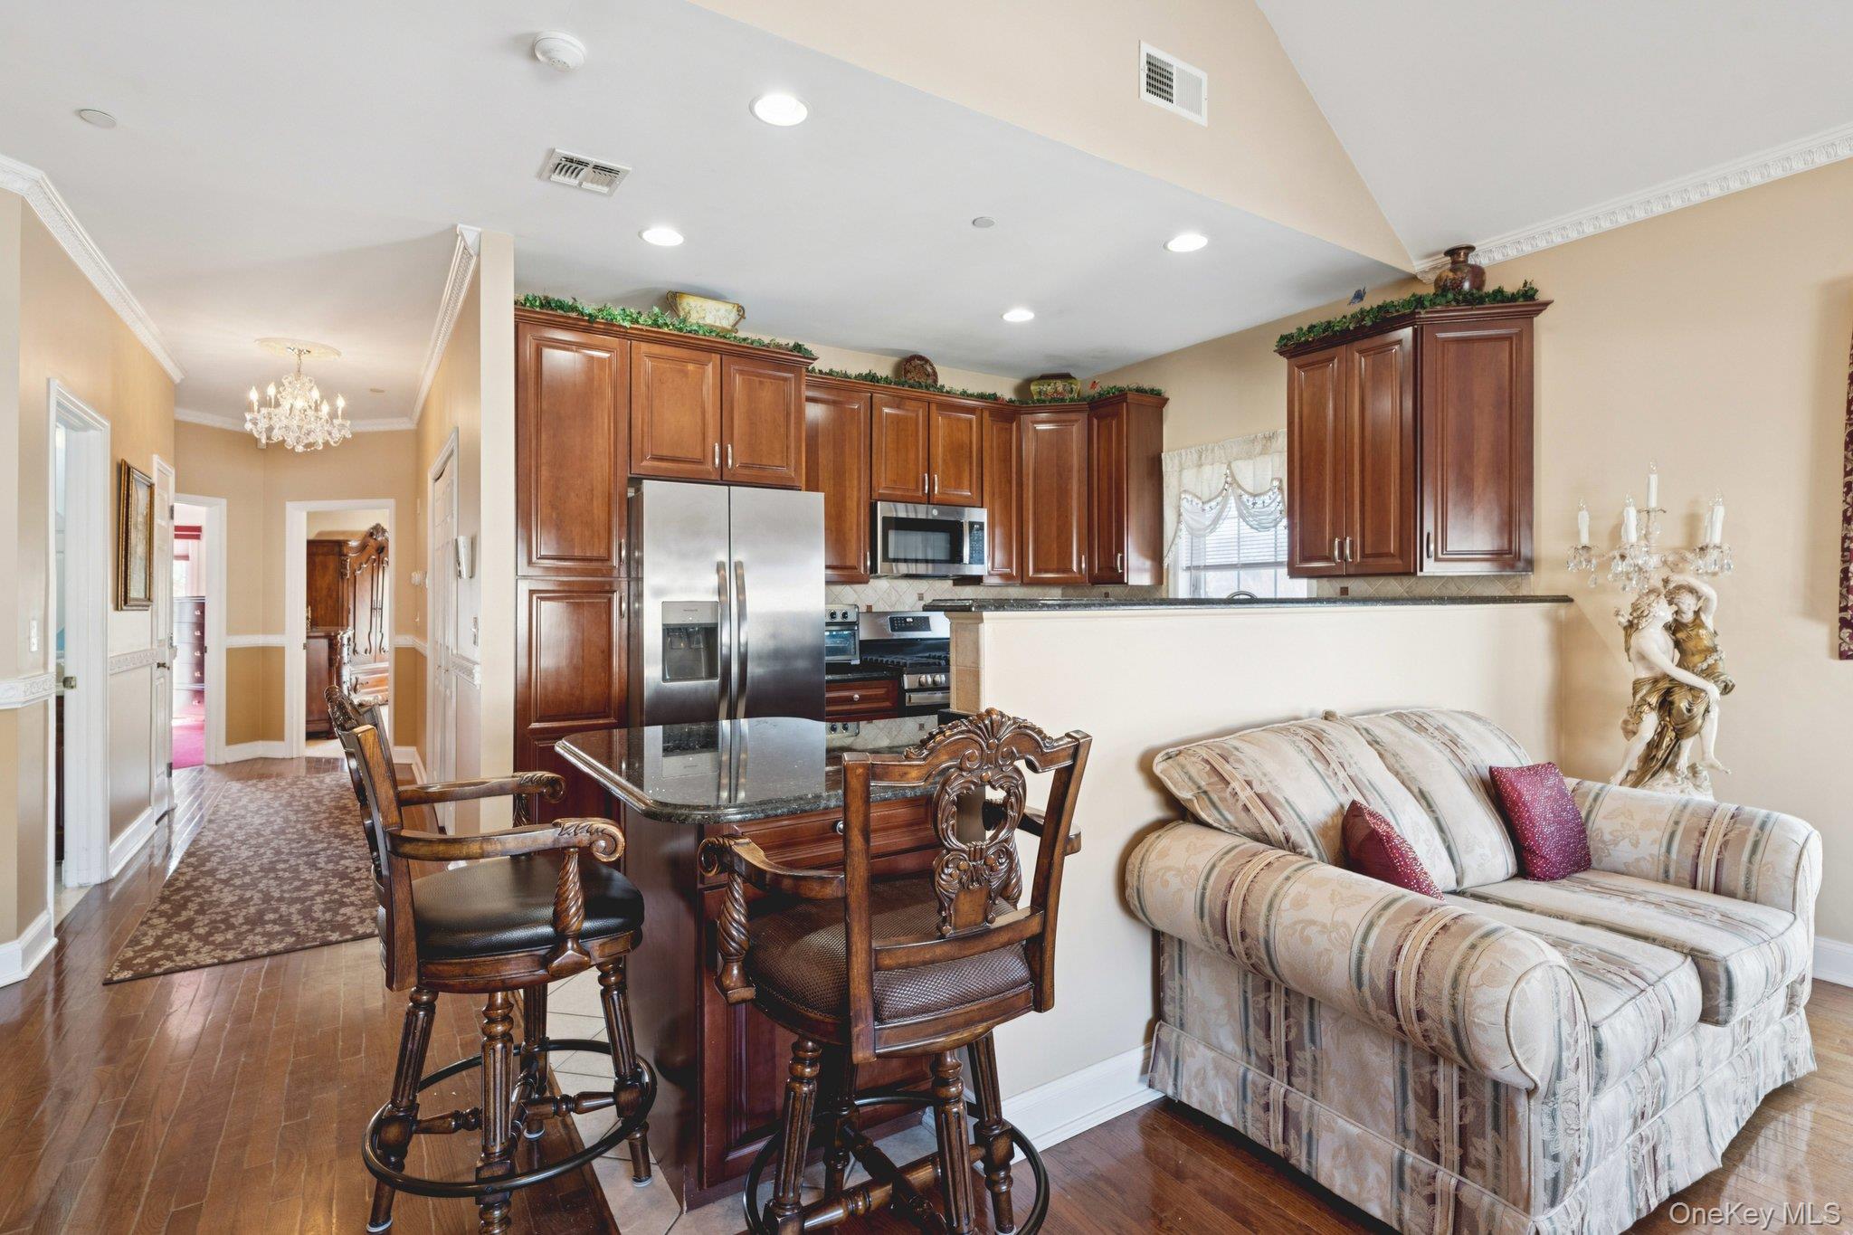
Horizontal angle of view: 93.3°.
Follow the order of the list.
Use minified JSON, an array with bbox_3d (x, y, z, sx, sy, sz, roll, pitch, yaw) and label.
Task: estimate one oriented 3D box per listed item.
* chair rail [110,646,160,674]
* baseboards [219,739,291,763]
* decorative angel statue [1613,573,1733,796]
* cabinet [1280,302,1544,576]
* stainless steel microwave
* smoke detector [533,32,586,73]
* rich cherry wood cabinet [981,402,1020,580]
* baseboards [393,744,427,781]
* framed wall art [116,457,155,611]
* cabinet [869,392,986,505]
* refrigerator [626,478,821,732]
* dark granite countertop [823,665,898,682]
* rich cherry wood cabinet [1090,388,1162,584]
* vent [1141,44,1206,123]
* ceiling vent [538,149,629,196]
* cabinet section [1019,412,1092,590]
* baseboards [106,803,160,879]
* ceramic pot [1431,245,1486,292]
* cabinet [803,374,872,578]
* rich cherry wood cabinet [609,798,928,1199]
[{"bbox_3d":[-4.106,0.231,4.548,0.025,0.085,1.060,-1,1,-33],"label":"chair rail"},{"bbox_3d":[-5.510,1.095,7.240,0.520,0.150,0.100,0,0,-10],"label":"baseboards"},{"bbox_3d":[2.556,0.248,3.003,0.340,0.810,0.300,0,1,30],"label":"decorative angel statue"},{"bbox_3d":[2.127,-0.739,3.949,0.378,1.120,1.010,-1,1,-33],"label":"cabinet"},{"bbox_3d":[-0.049,-0.450,5.285,0.765,0.415,0.390,0,0,-32],"label":"stainless steel microwave"},{"bbox_3d":[-1.009,-1.556,2.405,0.143,0.050,0.143,0,0,-32],"label":"smoke detector"},{"bbox_3d":[0.380,-0.745,5.575,0.285,1.080,0.330,0,0,-32],"label":"rich cherry wood cabinet"},{"bbox_3d":[-3.916,1.095,6.646,0.130,0.150,1.120,0,0,-32],"label":"baseboards"},{"bbox_3d":[-3.865,-0.390,4.275,0.060,0.690,0.600,0,0,-32],"label":"framed wall art"},{"bbox_3d":[-0.067,-0.964,5.292,0.770,0.630,0.330,0,0,-32],"label":"cabinet"},{"bbox_3d":[-1.070,0.285,4.484,0.910,1.800,0.750,0,0,-32],"label":"refrigerator"},{"bbox_3d":[-0.510,0.305,4.857,0.460,0.040,0.640,0,0,-32],"label":"dark granite countertop"},{"bbox_3d":[1.224,-0.753,5.348,0.360,1.115,0.360,-1,1,-33],"label":"rich cherry wood cabinet"},{"bbox_3d":[0.894,-1.909,3.132,0.350,0.200,0.017,-1,1,-33],"label":"vent"},{"bbox_3d":[-1.214,-1.572,3.109,0.250,0.020,0.240,0,0,-32],"label":"ceiling vent"},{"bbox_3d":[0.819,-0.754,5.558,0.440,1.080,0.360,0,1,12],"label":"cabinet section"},{"bbox_3d":[-4.087,1.142,4.533,0.022,0.138,1.130,-1,1,-33],"label":"baseboards"},{"bbox_3d":[2.273,-1.458,3.733,0.200,0.260,0.200,1,1,31],"label":"ceramic pot"},{"bbox_3d":[-0.603,-0.750,4.890,0.480,1.100,0.343,-1,1,-33],"label":"cabinet"},{"bbox_3d":[-0.349,0.820,2.150,0.617,0.850,0.578,-1,1,-33],"label":"rich cherry wood cabinet"}]

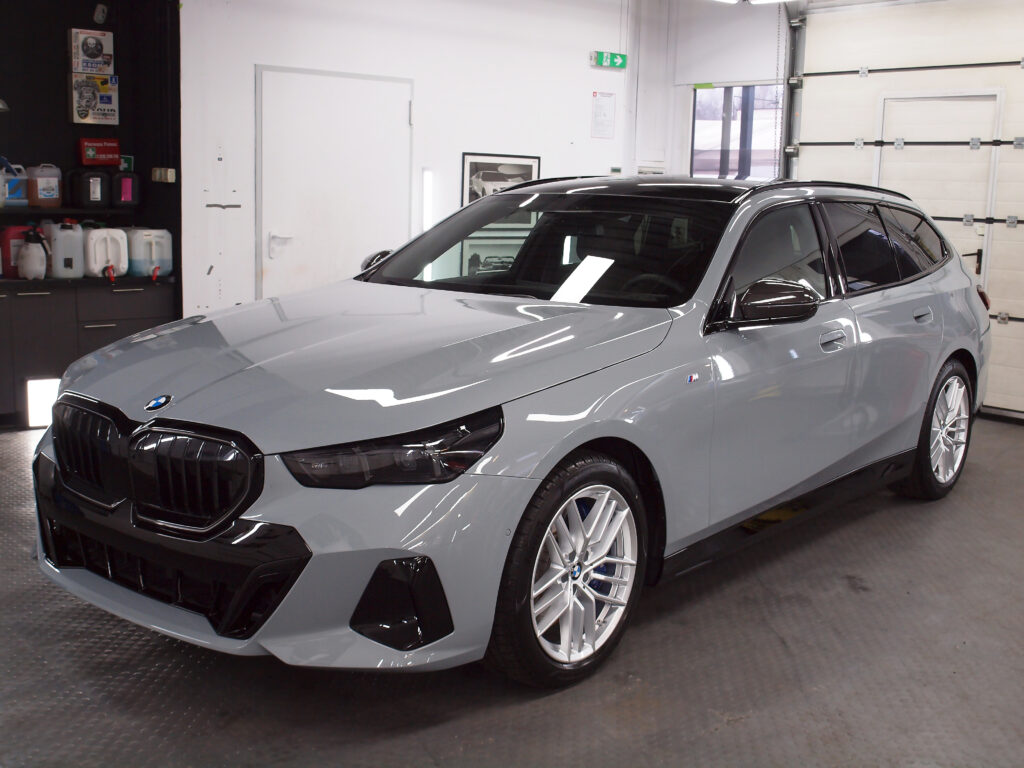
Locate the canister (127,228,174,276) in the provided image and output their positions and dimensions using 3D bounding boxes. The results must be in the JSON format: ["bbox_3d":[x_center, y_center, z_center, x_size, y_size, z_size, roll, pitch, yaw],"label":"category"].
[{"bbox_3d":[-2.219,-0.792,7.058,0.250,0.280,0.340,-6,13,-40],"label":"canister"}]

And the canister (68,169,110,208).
[{"bbox_3d":[-2.500,-1.158,7.010,0.170,0.220,0.200,-6,13,-40],"label":"canister"}]

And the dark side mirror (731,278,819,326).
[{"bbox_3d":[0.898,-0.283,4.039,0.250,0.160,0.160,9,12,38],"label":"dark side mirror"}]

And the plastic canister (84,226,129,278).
[{"bbox_3d":[-2.470,-0.794,7.048,0.245,0.290,0.380,-6,12,-37],"label":"plastic canister"}]

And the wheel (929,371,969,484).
[{"bbox_3d":[2.064,0.215,5.838,0.200,0.529,0.529,10,13,39],"label":"wheel"}]

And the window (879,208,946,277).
[{"bbox_3d":[1.948,-0.691,5.736,0.070,0.345,0.770,-14,-2,37],"label":"window"}]

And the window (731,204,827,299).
[{"bbox_3d":[0.972,-0.483,4.380,0.060,0.420,0.920,-28,-11,39],"label":"window"}]

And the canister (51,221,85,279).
[{"bbox_3d":[-2.606,-0.794,6.926,0.185,0.335,0.220,-3,11,-25],"label":"canister"}]

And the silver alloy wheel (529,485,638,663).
[{"bbox_3d":[0.147,0.549,3.562,0.200,0.529,0.529,10,13,39],"label":"silver alloy wheel"}]

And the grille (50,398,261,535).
[{"bbox_3d":[-1.009,0.229,3.314,0.930,0.335,0.140,9,12,38],"label":"grille"}]

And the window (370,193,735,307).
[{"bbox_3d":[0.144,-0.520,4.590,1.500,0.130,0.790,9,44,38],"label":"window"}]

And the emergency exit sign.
[{"bbox_3d":[0.757,-2.531,9.248,0.330,0.110,0.080,-7,13,-40],"label":"emergency exit sign"}]

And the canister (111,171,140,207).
[{"bbox_3d":[-2.357,-1.192,7.214,0.160,0.225,0.165,-4,11,-29],"label":"canister"}]

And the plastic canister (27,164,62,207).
[{"bbox_3d":[-2.690,-1.144,6.811,0.160,0.240,0.145,-6,13,-40],"label":"plastic canister"}]

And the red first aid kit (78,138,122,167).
[{"bbox_3d":[-2.480,-1.389,7.098,0.230,0.156,0.075,-6,13,-40],"label":"red first aid kit"}]

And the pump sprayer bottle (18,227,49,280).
[{"bbox_3d":[-2.732,-0.748,6.758,0.175,0.300,0.145,-7,12,-41],"label":"pump sprayer bottle"}]

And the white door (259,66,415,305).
[{"bbox_3d":[-1.111,-0.867,7.338,1.100,2.075,0.080,-6,13,-40],"label":"white door"}]

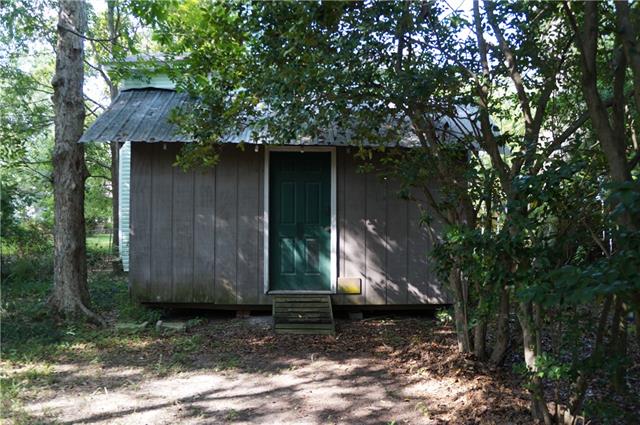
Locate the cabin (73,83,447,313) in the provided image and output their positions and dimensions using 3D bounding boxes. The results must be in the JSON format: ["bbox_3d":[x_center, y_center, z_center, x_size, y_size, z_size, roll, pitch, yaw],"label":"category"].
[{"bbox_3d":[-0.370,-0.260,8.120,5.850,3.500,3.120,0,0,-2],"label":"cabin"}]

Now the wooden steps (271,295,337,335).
[{"bbox_3d":[-0.230,1.375,6.540,0.810,0.420,0.640,0,0,-3],"label":"wooden steps"}]

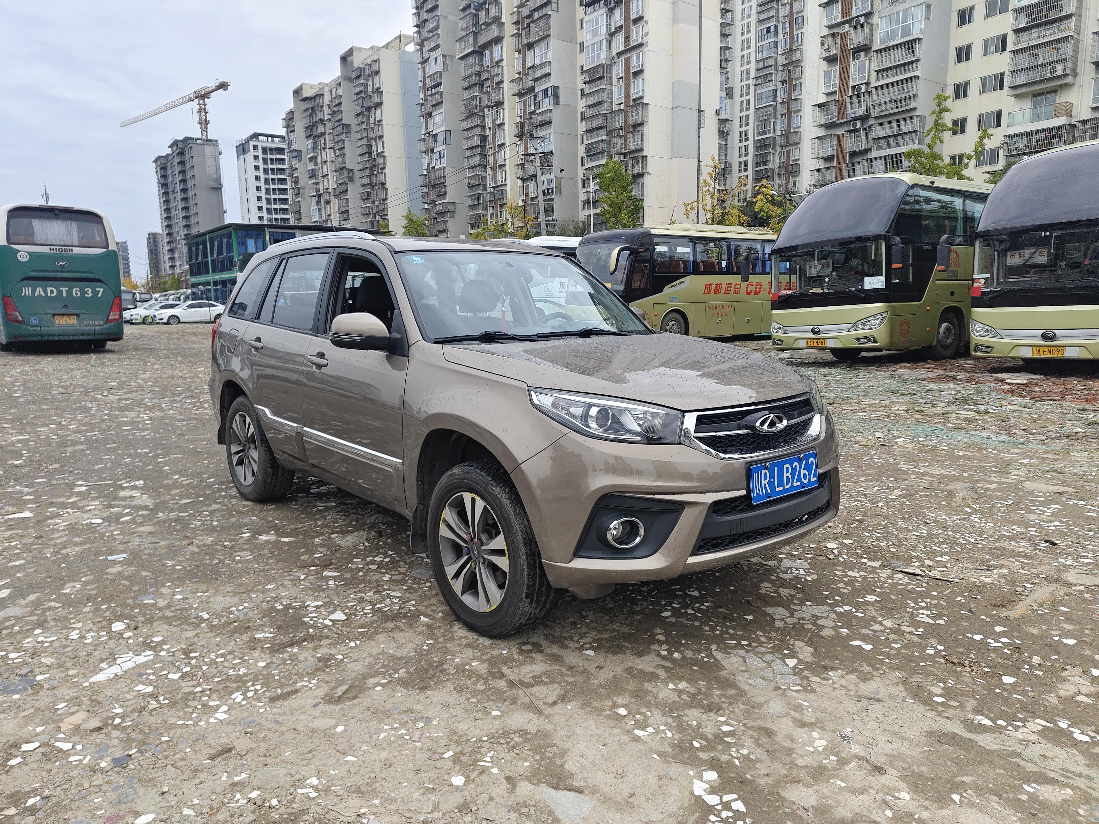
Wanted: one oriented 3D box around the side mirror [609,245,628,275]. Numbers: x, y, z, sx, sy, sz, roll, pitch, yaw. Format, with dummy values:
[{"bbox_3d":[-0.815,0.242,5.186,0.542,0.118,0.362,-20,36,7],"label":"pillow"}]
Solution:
[{"bbox_3d":[1.902,-4.195,20.100,0.360,0.800,0.320,-7,11,-35],"label":"side mirror"}]

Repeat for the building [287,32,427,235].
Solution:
[{"bbox_3d":[-44.266,-50.173,170.662,14.000,52.000,61.000,-7,11,-36],"label":"building"}]

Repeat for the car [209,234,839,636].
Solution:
[{"bbox_3d":[-0.510,-0.185,4.236,1.820,1.660,4.420,-7,11,-40],"label":"car"}]

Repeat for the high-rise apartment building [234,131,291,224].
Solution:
[{"bbox_3d":[-86.541,-61.079,240.056,25.000,54.000,16.500,-7,11,-36],"label":"high-rise apartment building"}]

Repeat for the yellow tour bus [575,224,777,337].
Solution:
[{"bbox_3d":[5.609,-4.180,24.238,11.300,3.550,2.500,-7,11,-35],"label":"yellow tour bus"}]

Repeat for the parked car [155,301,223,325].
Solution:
[{"bbox_3d":[-22.700,-6.315,46.500,1.840,1.480,4.700,7,12,44],"label":"parked car"}]

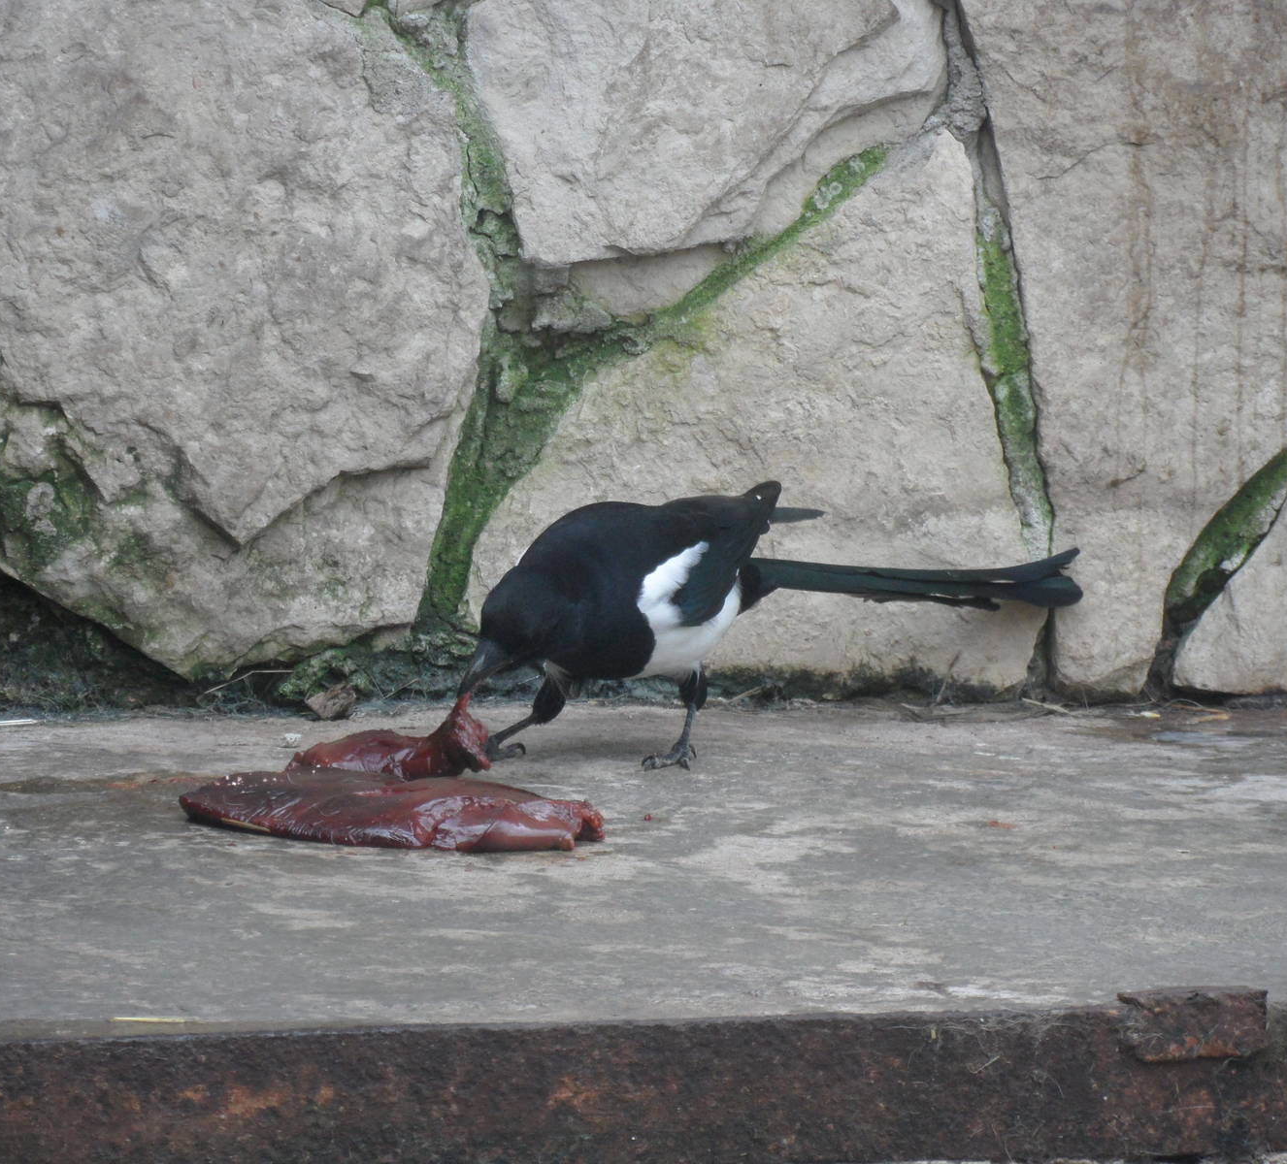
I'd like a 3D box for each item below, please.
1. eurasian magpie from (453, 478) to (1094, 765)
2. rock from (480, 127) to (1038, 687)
[{"bbox_3d":[0.075,0.019,8.150,0.425,0.165,0.125,-6,14,-27],"label":"eurasian magpie"},{"bbox_3d":[0.067,-0.118,8.303,0.352,0.355,0.130,0,12,-4],"label":"rock"}]

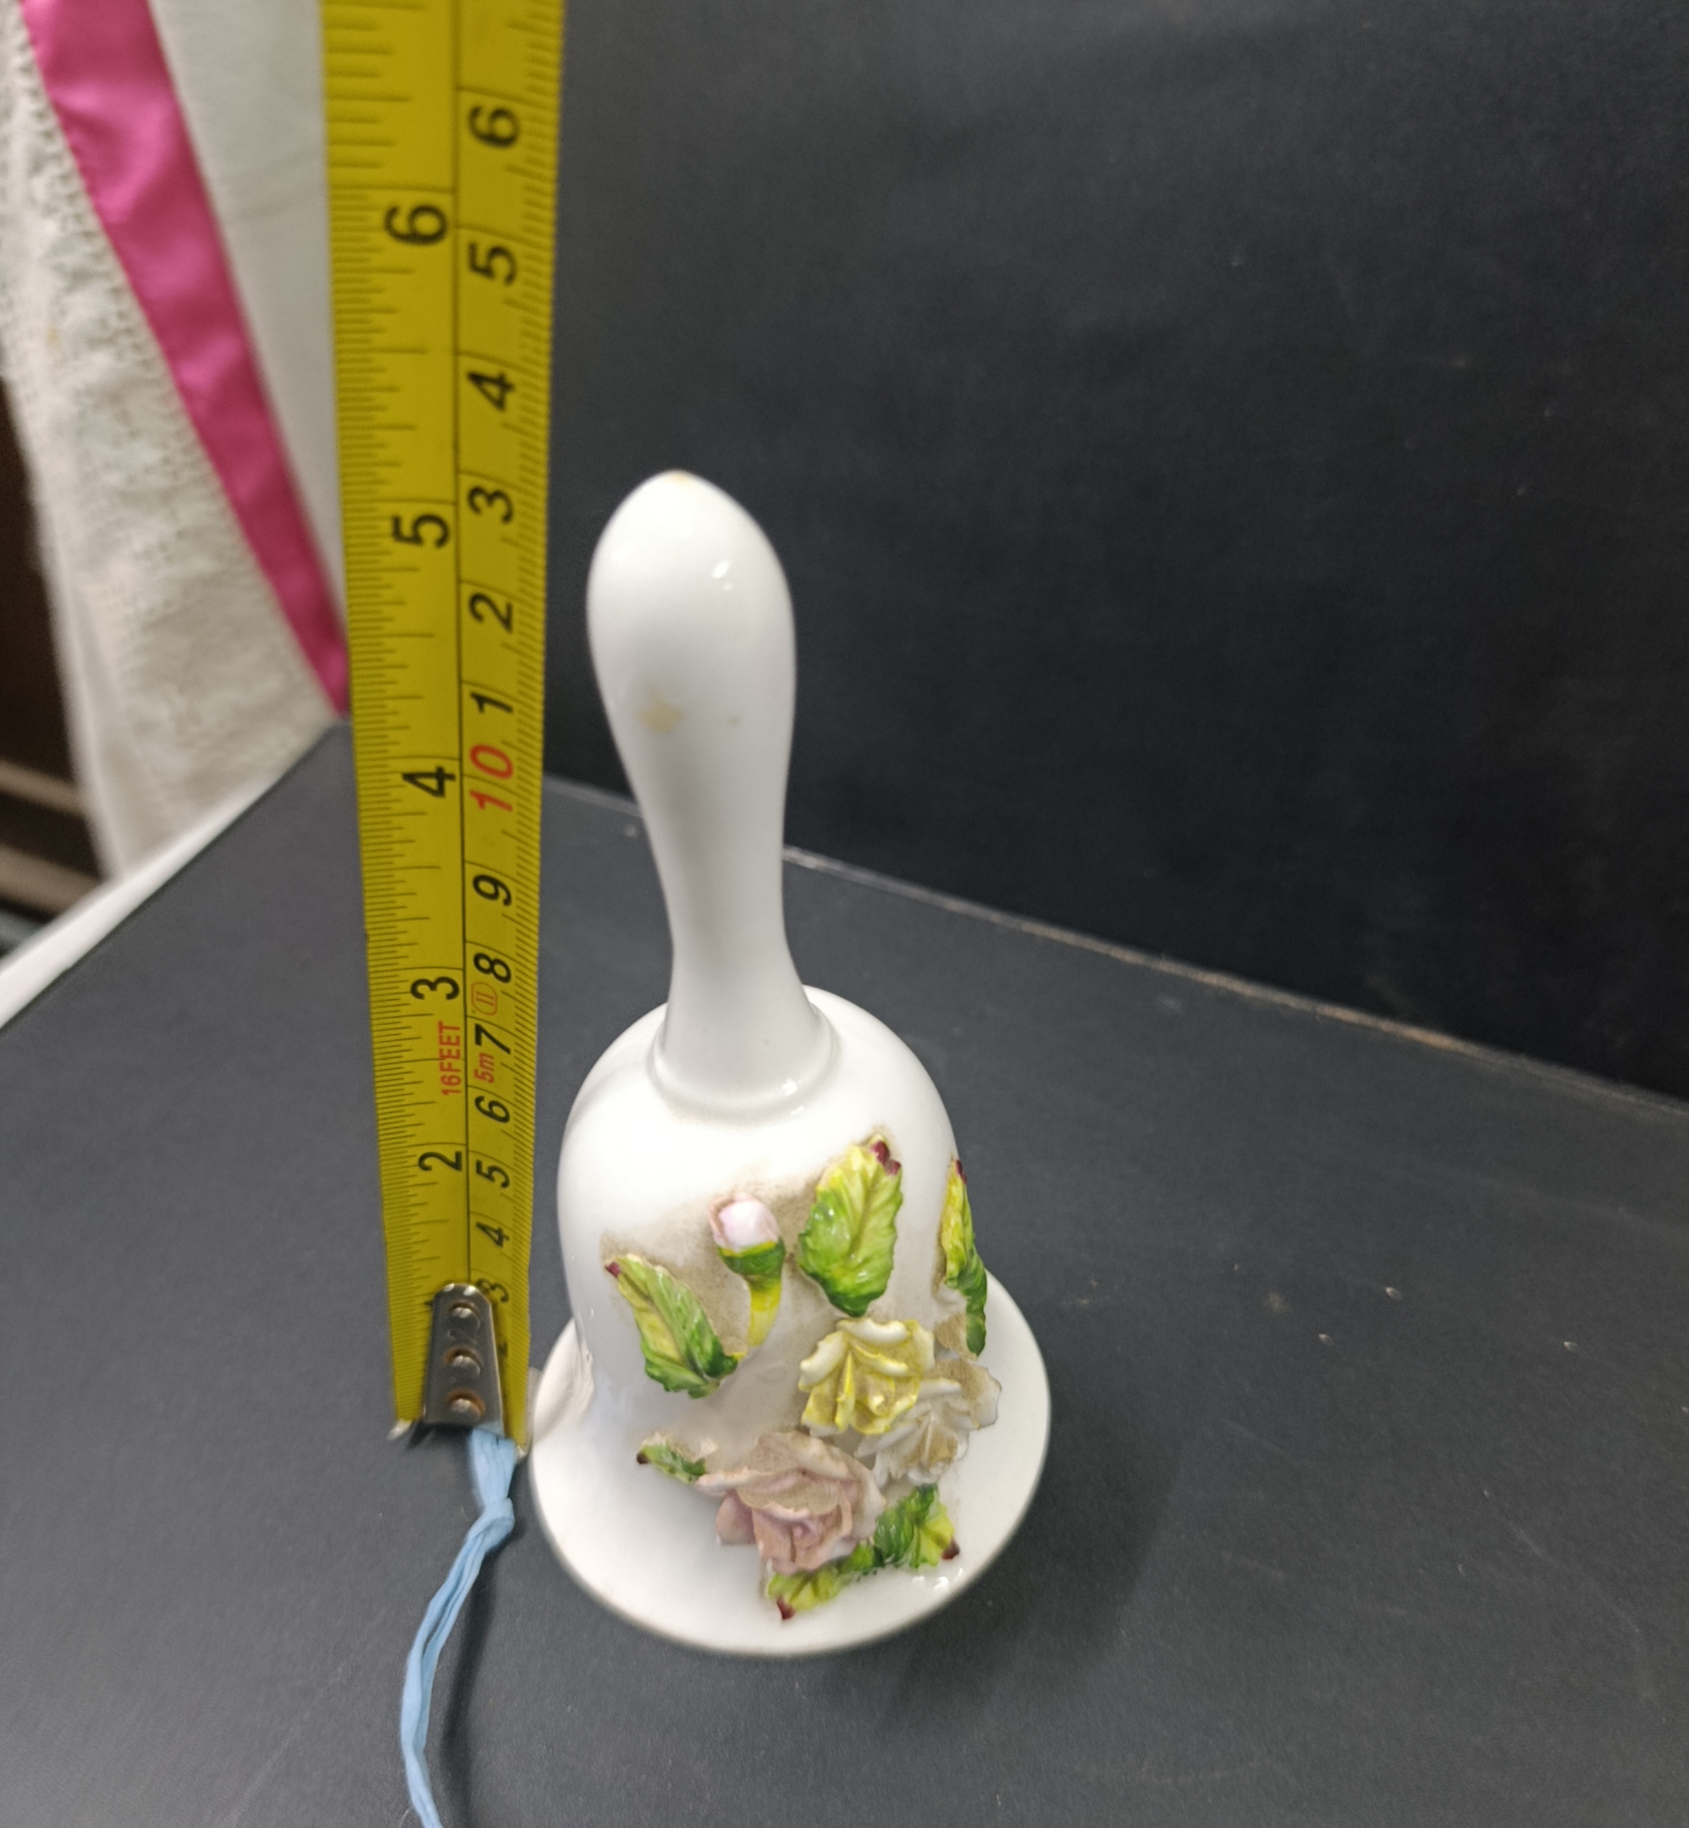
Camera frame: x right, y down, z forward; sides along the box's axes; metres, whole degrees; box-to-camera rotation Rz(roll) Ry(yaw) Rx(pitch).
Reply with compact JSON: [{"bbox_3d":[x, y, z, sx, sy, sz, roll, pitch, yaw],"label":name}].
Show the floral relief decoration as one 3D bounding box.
[{"bbox_3d":[-0.002,0.052,0.165,0.042,0.054,0.023,-14,37,-13],"label":"floral relief decoration"}]

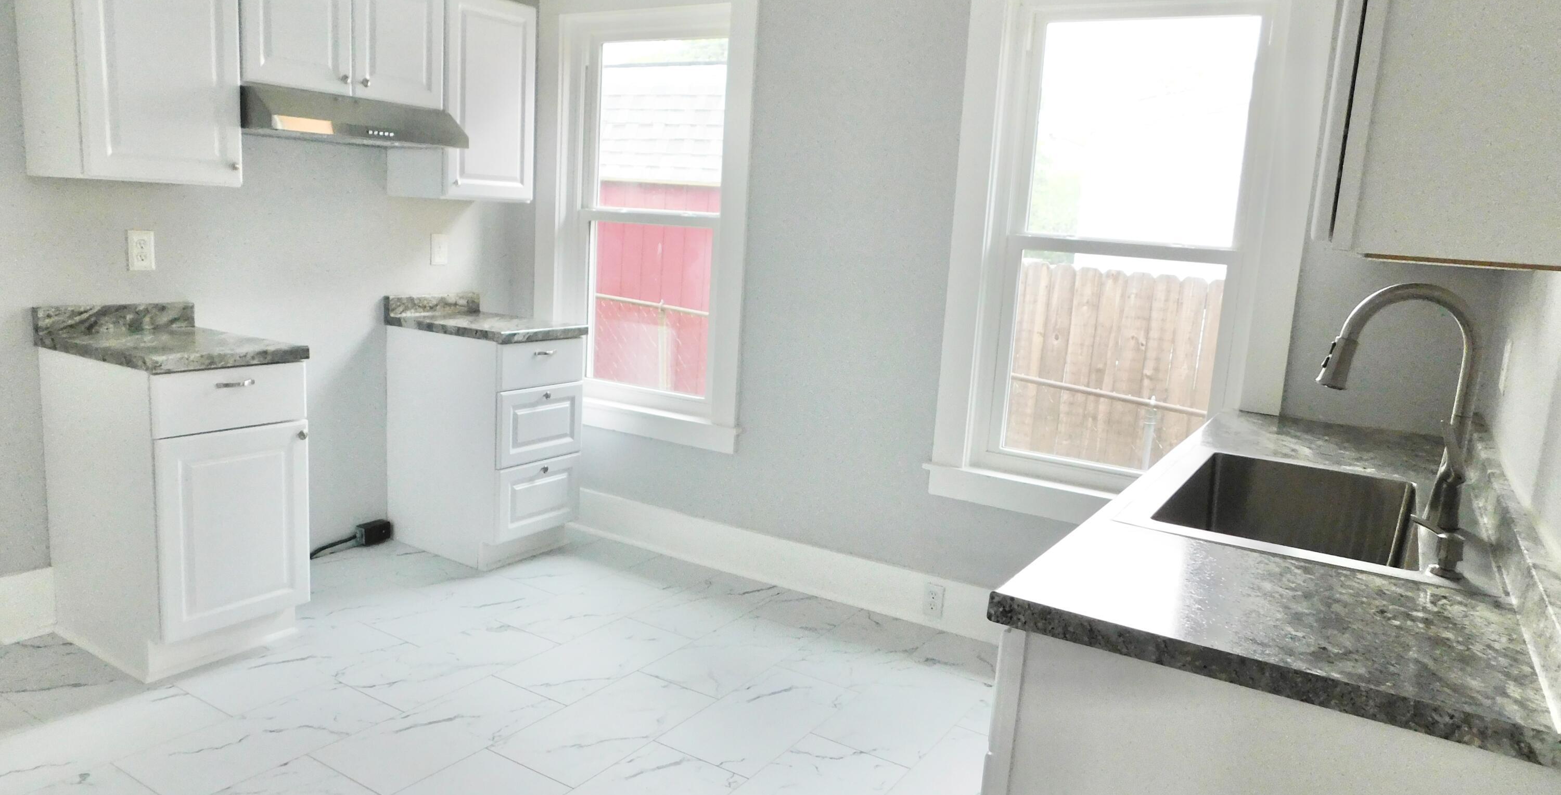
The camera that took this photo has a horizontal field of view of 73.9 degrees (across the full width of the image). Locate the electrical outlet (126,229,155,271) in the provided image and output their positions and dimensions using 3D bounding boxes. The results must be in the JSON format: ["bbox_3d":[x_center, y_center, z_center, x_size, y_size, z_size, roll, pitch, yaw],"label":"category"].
[{"bbox_3d":[-2.010,-0.461,3.264,0.010,0.120,0.077,10,11,31],"label":"electrical outlet"}]

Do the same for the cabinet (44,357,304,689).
[{"bbox_3d":[-1.837,0.306,3.167,0.622,0.887,0.461,10,11,31],"label":"cabinet"}]

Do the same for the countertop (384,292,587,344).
[{"bbox_3d":[-1.157,-0.321,4.100,0.642,0.113,0.458,10,11,31],"label":"countertop"}]

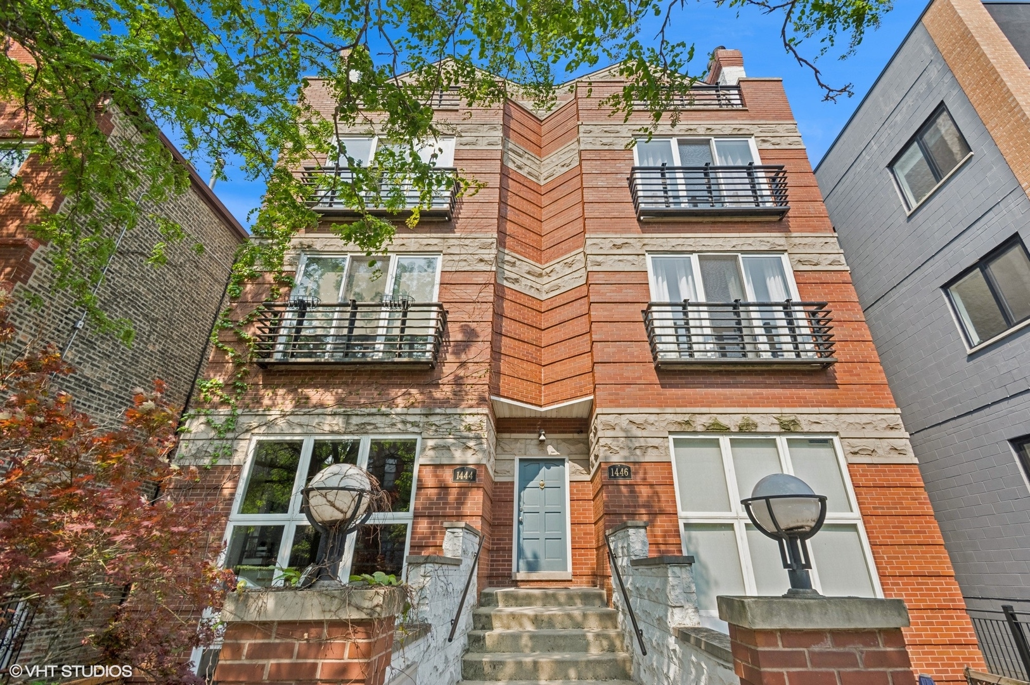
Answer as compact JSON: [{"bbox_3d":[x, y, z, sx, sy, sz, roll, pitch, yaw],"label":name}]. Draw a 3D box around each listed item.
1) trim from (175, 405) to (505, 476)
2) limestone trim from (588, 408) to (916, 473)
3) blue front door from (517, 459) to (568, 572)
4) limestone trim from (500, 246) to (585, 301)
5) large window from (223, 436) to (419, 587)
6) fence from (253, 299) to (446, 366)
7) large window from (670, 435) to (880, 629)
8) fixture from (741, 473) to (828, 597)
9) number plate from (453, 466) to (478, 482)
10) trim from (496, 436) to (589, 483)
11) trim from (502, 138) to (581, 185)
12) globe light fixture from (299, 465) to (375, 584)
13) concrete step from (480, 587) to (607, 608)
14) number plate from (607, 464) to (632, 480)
[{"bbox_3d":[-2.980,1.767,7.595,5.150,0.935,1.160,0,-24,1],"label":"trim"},{"bbox_3d":[3.896,1.755,7.523,5.022,0.873,1.200,0,-25,1],"label":"limestone trim"},{"bbox_3d":[0.517,3.191,7.987,0.907,1.965,0.060,0,-24,1],"label":"blue front door"},{"bbox_3d":[0.570,-1.477,9.211,1.830,0.900,0.640,0,-24,1],"label":"limestone trim"},{"bbox_3d":[-2.994,2.687,6.693,2.840,2.430,0.120,0,-24,1],"label":"large window"},{"bbox_3d":[-2.886,-0.128,7.634,3.130,1.180,0.390,0,-24,1],"label":"fence"},{"bbox_3d":[3.912,2.721,6.520,2.702,2.650,0.150,0,-25,1],"label":"large window"},{"bbox_3d":[1.297,0.889,2.017,0.368,0.525,0.368,0,-24,1],"label":"fixture"},{"bbox_3d":[-0.792,2.087,6.797,0.375,0.230,0.030,0,-25,1],"label":"number plate"},{"bbox_3d":[0.530,2.223,8.265,1.820,0.900,0.140,0,-24,1],"label":"trim"},{"bbox_3d":[0.658,-4.445,10.556,1.800,0.910,0.680,0,-25,1],"label":"trim"},{"bbox_3d":[-0.909,0.921,2.199,0.370,0.579,0.370,0,-25,1],"label":"globe light fixture"},{"bbox_3d":[0.432,4.041,6.866,1.863,0.193,1.100,0,-25,1],"label":"concrete step"},{"bbox_3d":[1.654,2.045,6.782,0.375,0.230,0.030,0,-25,1],"label":"number plate"}]

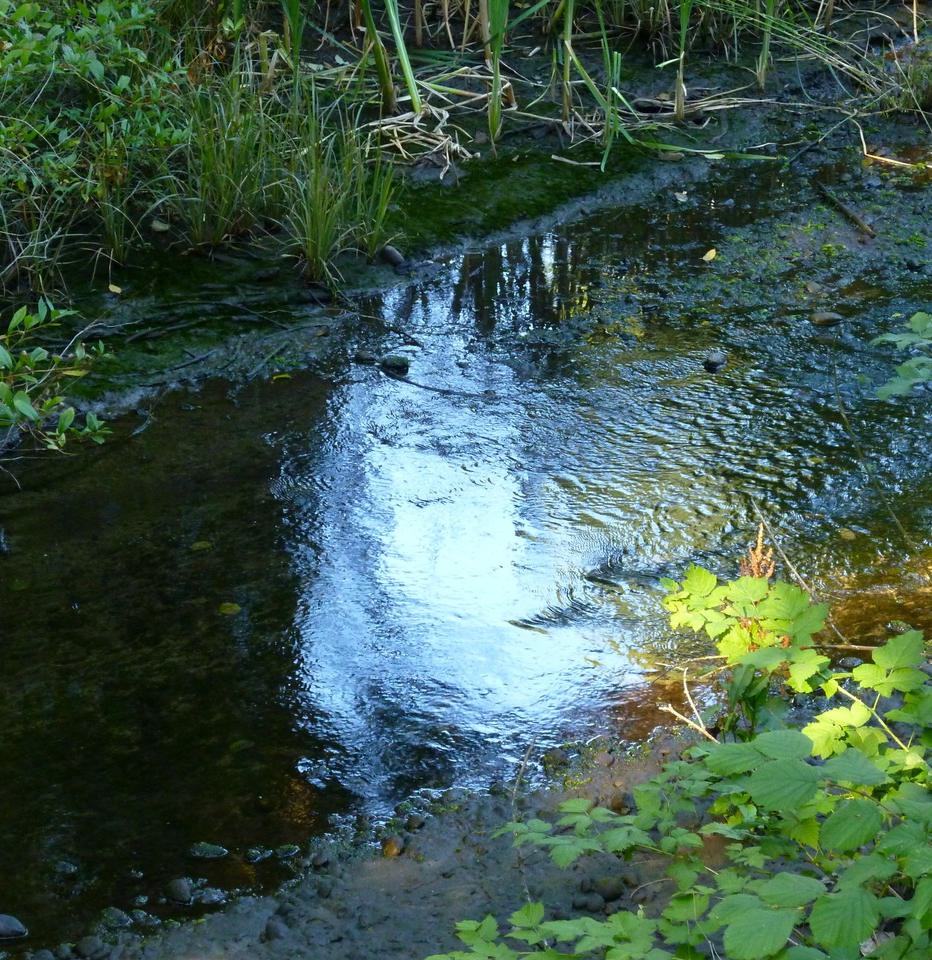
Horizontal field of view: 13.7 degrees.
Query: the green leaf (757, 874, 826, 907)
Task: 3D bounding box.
[{"bbox_3d":[0.379,0.475,4.509,0.079,0.018,0.064,-2,31,2],"label":"green leaf"}]

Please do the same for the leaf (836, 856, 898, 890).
[{"bbox_3d":[0.464,0.455,4.500,0.084,0.018,0.055,-19,43,-19],"label":"leaf"}]

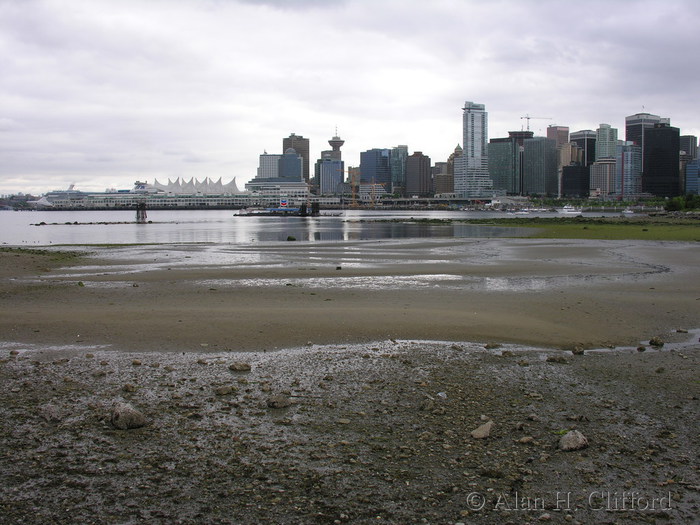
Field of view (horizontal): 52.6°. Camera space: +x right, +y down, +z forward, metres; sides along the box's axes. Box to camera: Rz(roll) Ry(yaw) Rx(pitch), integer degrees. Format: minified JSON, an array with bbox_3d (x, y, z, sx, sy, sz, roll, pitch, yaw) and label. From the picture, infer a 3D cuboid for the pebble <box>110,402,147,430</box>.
[{"bbox_3d":[-1.676,1.170,5.375,0.232,0.176,0.197,0,4,0],"label":"pebble"}]

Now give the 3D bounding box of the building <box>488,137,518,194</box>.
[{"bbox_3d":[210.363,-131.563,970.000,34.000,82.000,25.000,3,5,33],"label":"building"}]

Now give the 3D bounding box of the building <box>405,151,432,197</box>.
[{"bbox_3d":[107.424,-137.221,1110.000,28.000,73.000,28.000,4,6,44],"label":"building"}]

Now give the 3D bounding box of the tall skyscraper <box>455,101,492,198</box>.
[{"bbox_3d":[171.867,-156.559,985.000,40.000,137.000,38.000,-1,5,-11],"label":"tall skyscraper"}]

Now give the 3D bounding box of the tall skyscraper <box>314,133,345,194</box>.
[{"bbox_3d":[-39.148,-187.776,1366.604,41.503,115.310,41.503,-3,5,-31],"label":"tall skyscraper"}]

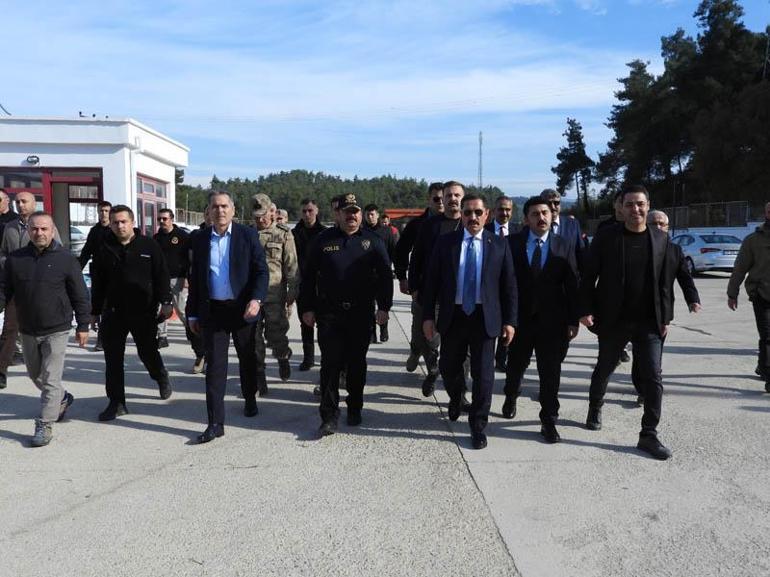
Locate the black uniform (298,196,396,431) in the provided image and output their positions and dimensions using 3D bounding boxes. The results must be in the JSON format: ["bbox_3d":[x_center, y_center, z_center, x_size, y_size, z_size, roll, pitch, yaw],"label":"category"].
[{"bbox_3d":[-0.301,0.171,5.080,0.670,1.760,0.460,1,6,5],"label":"black uniform"}]

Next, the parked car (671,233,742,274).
[{"bbox_3d":[10.300,-1.230,22.300,1.830,1.470,4.650,0,5,-2],"label":"parked car"}]

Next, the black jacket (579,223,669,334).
[{"bbox_3d":[1.744,-0.073,4.900,0.620,0.800,0.370,0,5,1],"label":"black jacket"}]

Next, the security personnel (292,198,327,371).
[{"bbox_3d":[-0.773,-0.012,7.116,0.540,1.800,0.450,0,6,0],"label":"security personnel"}]

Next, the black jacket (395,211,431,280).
[{"bbox_3d":[0.385,-0.390,6.500,0.600,0.760,0.370,0,5,0],"label":"black jacket"}]

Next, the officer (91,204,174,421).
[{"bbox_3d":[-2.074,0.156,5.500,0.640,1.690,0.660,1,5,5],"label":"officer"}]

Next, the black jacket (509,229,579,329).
[{"bbox_3d":[1.196,-0.076,5.100,0.570,0.760,0.350,1,5,9],"label":"black jacket"}]

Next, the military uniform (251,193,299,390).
[{"bbox_3d":[-1.046,0.033,6.200,0.550,1.800,0.500,0,6,3],"label":"military uniform"}]

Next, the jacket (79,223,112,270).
[{"bbox_3d":[-3.448,-0.428,8.200,0.580,0.700,0.340,0,6,0],"label":"jacket"}]

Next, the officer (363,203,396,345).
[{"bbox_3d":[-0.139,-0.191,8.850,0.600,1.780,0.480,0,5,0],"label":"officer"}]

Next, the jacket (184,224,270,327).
[{"bbox_3d":[-1.199,-0.114,5.080,0.590,0.760,0.360,0,5,2],"label":"jacket"}]

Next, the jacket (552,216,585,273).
[{"bbox_3d":[1.665,-0.279,6.400,0.560,0.800,0.330,0,6,-3],"label":"jacket"}]

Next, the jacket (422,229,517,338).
[{"bbox_3d":[0.625,-0.037,4.930,0.660,0.790,0.380,0,6,0],"label":"jacket"}]

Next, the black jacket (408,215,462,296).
[{"bbox_3d":[0.531,-0.290,6.050,0.620,0.770,0.380,0,5,0],"label":"black jacket"}]

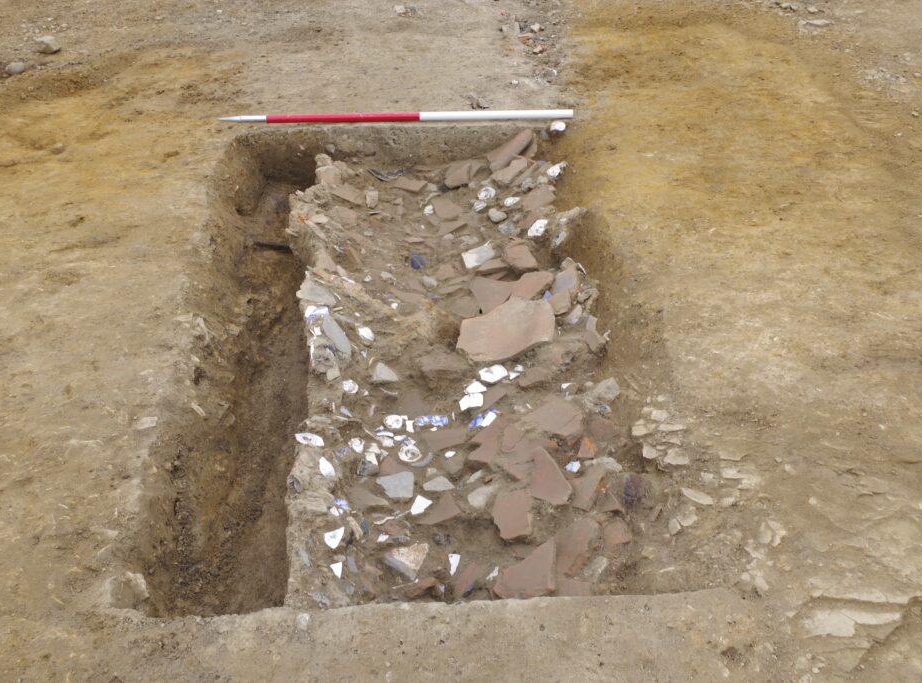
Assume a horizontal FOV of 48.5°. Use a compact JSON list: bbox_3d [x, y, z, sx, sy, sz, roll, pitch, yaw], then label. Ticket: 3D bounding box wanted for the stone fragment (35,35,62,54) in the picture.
[{"bbox_3d":[-1.549,-1.114,3.846,0.095,0.055,0.080,-15,40,-17],"label":"stone fragment"}]

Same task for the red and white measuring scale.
[{"bbox_3d":[-0.210,-0.732,3.340,1.155,0.029,0.029,-1,37,0],"label":"red and white measuring scale"}]

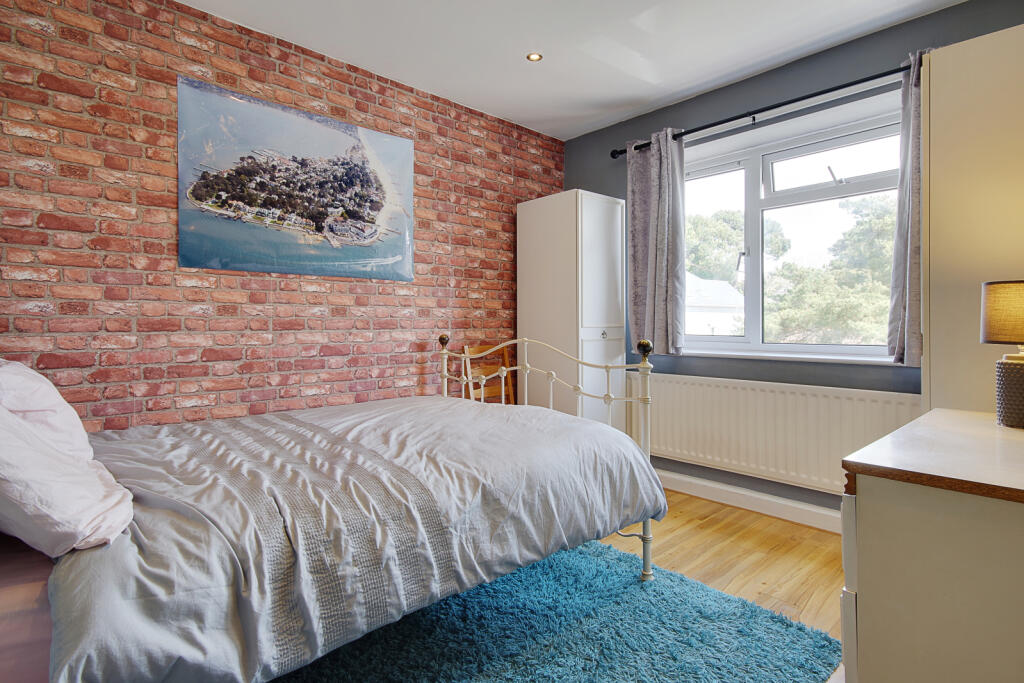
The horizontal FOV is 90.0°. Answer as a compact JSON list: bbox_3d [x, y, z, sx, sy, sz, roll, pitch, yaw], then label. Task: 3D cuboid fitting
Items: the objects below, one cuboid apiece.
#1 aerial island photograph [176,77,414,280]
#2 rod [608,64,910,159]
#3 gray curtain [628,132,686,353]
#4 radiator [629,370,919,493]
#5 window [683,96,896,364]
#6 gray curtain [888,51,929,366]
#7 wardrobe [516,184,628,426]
[{"bbox_3d":[-0.985,-0.739,2.565,1.156,0.813,0.030,-2,2,-42],"label":"aerial island photograph"},{"bbox_3d":[1.253,-1.218,2.765,0.081,0.056,1.747,-2,2,-42],"label":"rod"},{"bbox_3d":[0.880,-0.591,3.178,0.121,1.348,0.424,-2,2,-42],"label":"gray curtain"},{"bbox_3d":[1.301,0.477,2.812,0.086,0.523,1.571,-2,2,-42],"label":"radiator"},{"bbox_3d":[1.545,-0.534,2.953,0.111,1.262,1.404,-2,2,-42],"label":"window"},{"bbox_3d":[1.762,-0.569,2.213,0.121,1.346,0.202,-2,2,-42],"label":"gray curtain"},{"bbox_3d":[0.404,-0.001,3.493,0.460,1.876,0.540,-2,2,-42],"label":"wardrobe"}]

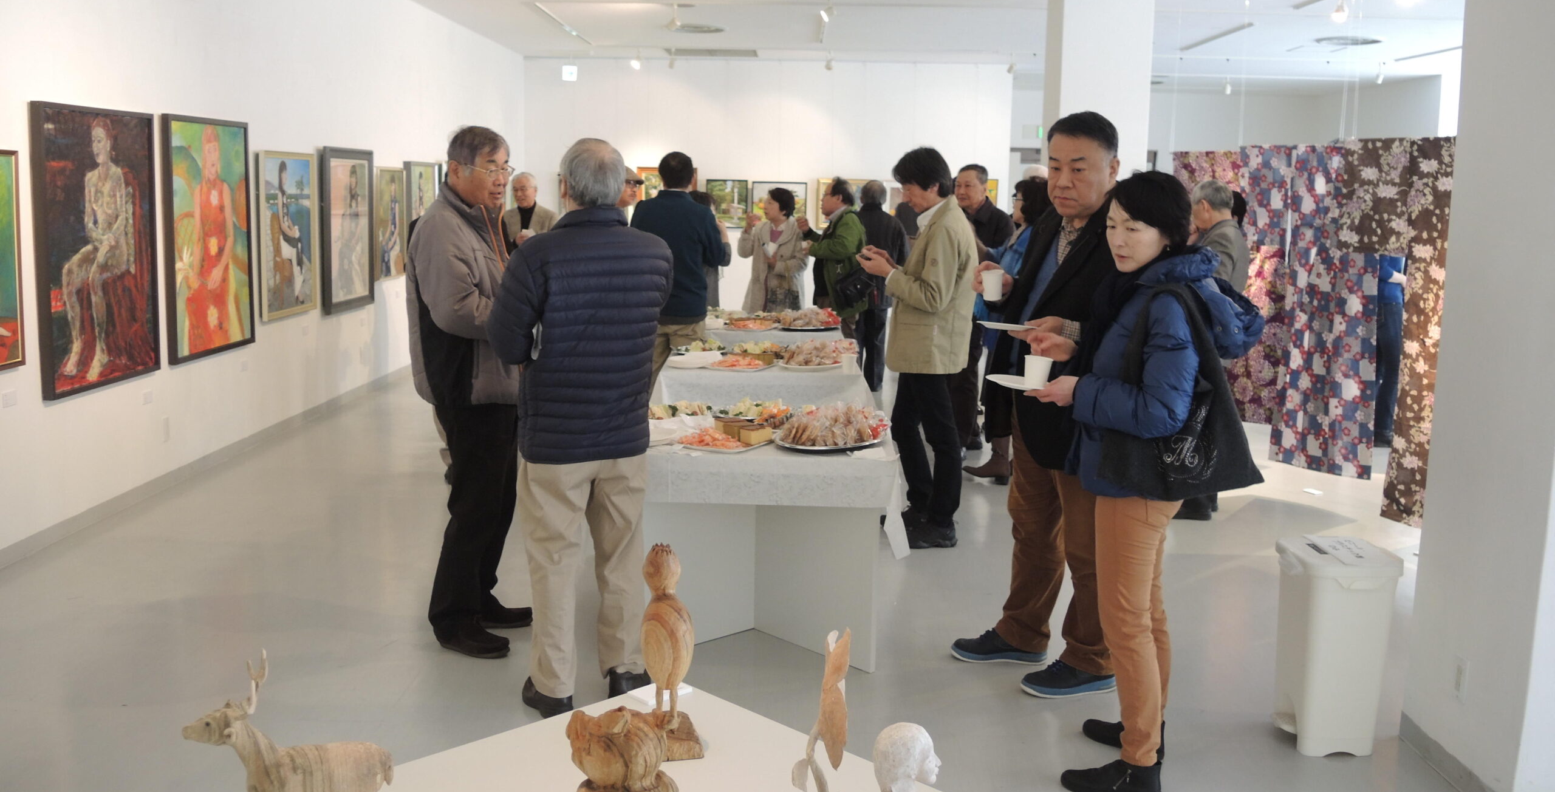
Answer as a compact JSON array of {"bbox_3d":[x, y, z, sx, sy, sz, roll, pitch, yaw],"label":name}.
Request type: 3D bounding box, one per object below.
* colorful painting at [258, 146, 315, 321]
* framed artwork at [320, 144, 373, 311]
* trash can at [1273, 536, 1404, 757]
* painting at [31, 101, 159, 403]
[{"bbox_3d":[-3.035,-1.000,7.803,0.060,0.985,0.800,1,9,1],"label":"colorful painting"},{"bbox_3d":[-3.038,-1.177,8.900,0.050,1.120,0.920,2,10,0],"label":"framed artwork"},{"bbox_3d":[1.544,0.694,3.539,0.290,0.555,0.270,1,9,2],"label":"trash can"},{"bbox_3d":[-3.041,-0.662,5.661,0.055,1.240,0.900,3,10,0],"label":"painting"}]

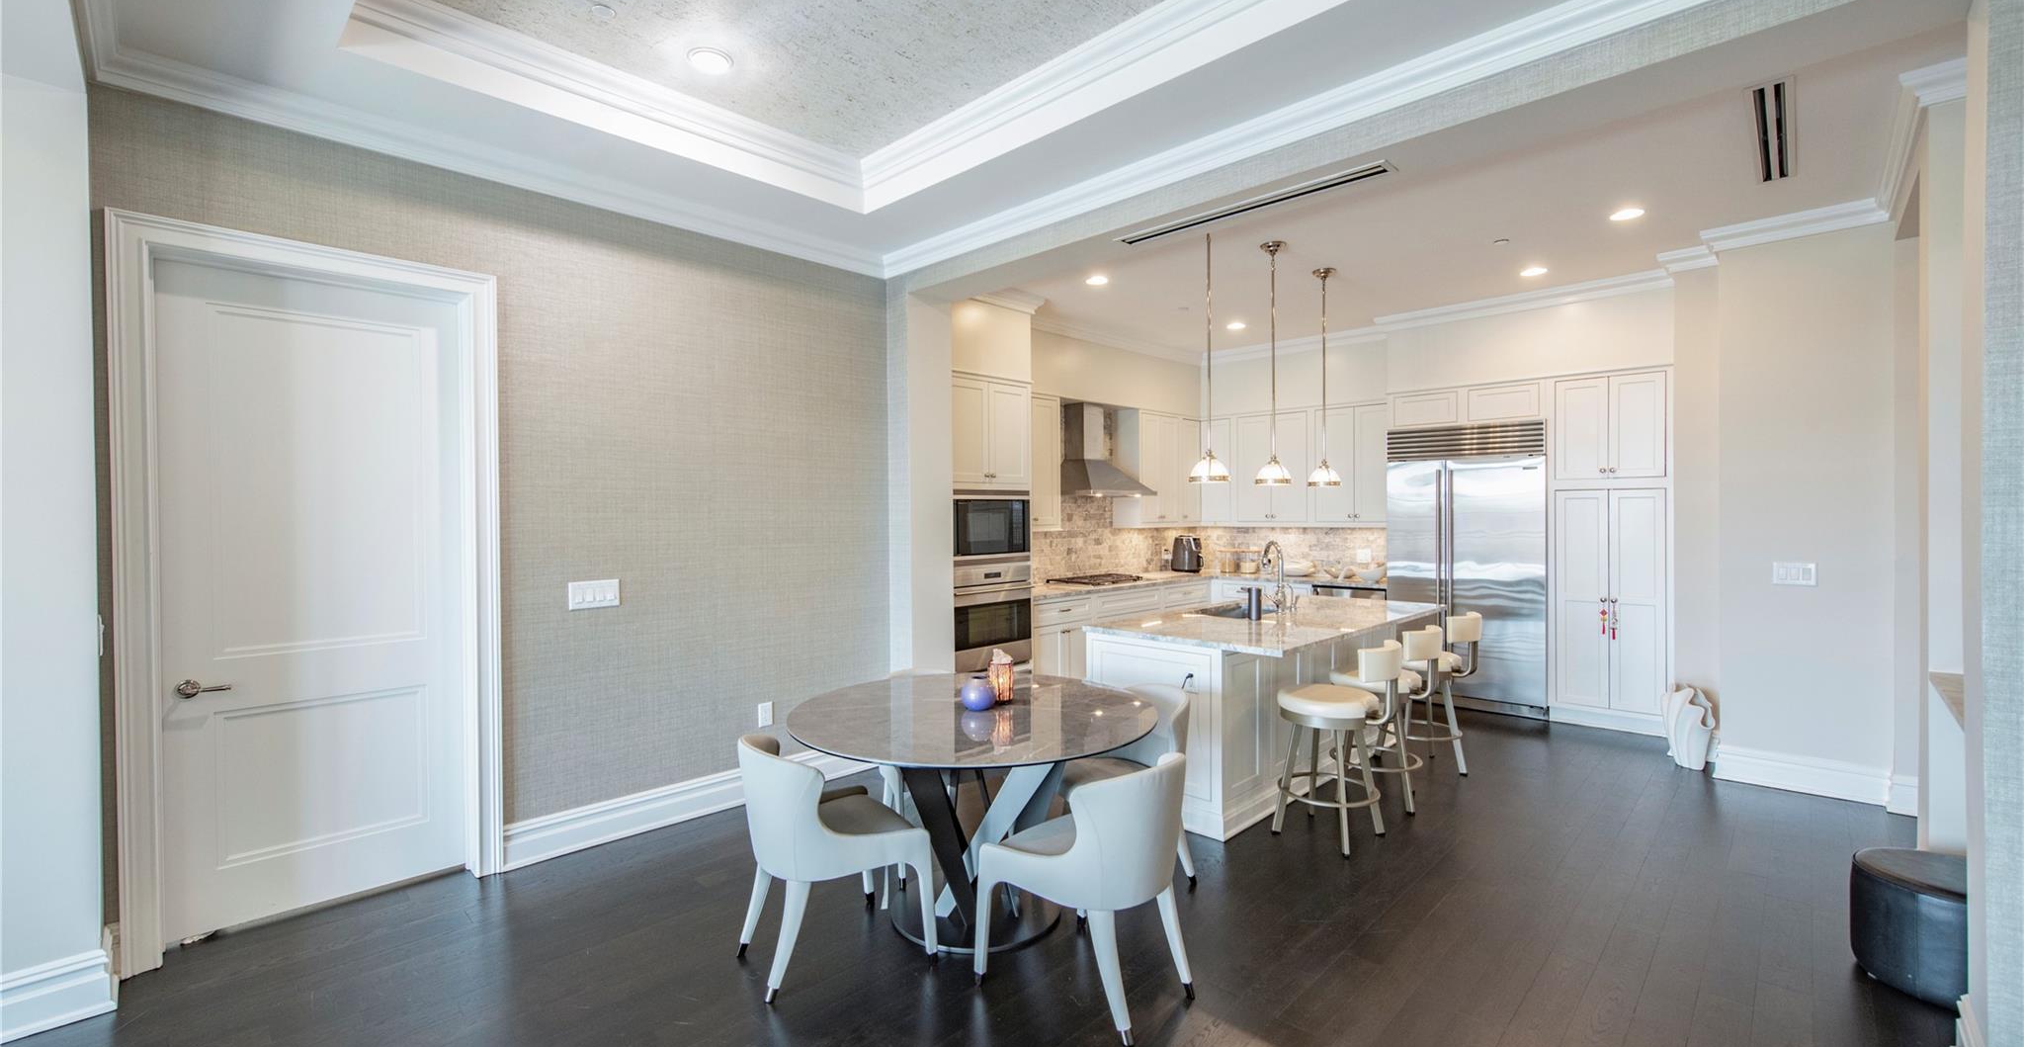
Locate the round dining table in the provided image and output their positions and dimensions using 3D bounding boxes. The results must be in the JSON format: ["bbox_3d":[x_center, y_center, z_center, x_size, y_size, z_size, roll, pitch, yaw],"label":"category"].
[{"bbox_3d":[-0.138,1.087,3.014,1.378,0.760,1.378,0,1,0],"label":"round dining table"}]

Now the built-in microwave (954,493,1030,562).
[{"bbox_3d":[-0.303,0.025,5.606,0.480,0.450,0.755,0,1,44],"label":"built-in microwave"}]

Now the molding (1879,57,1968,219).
[{"bbox_3d":[3.804,-1.559,3.331,0.160,0.110,1.660,1,1,44],"label":"molding"}]

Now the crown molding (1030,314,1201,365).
[{"bbox_3d":[0.971,-1.585,6.882,0.085,0.105,2.720,0,1,44],"label":"crown molding"}]

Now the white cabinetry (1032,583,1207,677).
[{"bbox_3d":[0.845,0.964,6.830,0.630,0.860,2.500,1,1,44],"label":"white cabinetry"}]

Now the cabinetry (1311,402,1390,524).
[{"bbox_3d":[3.098,-0.518,6.995,0.750,1.030,0.330,1,1,44],"label":"cabinetry"}]

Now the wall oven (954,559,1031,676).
[{"bbox_3d":[-0.317,0.640,5.618,0.610,0.725,0.760,0,1,44],"label":"wall oven"}]

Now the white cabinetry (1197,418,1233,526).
[{"bbox_3d":[2.145,-0.507,7.919,0.360,1.040,0.350,0,1,44],"label":"white cabinetry"}]

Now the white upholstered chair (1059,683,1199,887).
[{"bbox_3d":[0.466,1.067,3.253,0.590,0.787,0.560,-1,1,-14],"label":"white upholstered chair"}]

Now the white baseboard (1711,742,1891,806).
[{"bbox_3d":[4.170,1.337,4.185,0.650,0.180,0.020,0,1,44],"label":"white baseboard"}]

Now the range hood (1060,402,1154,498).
[{"bbox_3d":[0.738,-0.623,6.785,0.610,0.800,0.920,0,1,44],"label":"range hood"}]

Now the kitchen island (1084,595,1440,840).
[{"bbox_3d":[1.513,0.979,4.473,1.120,0.915,2.200,0,1,44],"label":"kitchen island"}]

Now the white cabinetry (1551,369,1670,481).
[{"bbox_3d":[4.255,-0.657,5.563,0.610,0.710,0.600,1,1,44],"label":"white cabinetry"}]

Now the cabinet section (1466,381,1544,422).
[{"bbox_3d":[3.807,-0.890,5.992,0.492,0.257,0.560,0,1,43],"label":"cabinet section"}]

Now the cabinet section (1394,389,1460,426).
[{"bbox_3d":[3.425,-0.894,6.353,0.486,0.253,0.560,0,1,43],"label":"cabinet section"}]

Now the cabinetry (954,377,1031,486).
[{"bbox_3d":[-0.364,-0.630,5.652,0.600,0.760,0.830,0,1,44],"label":"cabinetry"}]

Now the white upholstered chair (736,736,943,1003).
[{"bbox_3d":[-0.618,1.089,2.687,0.570,0.760,0.560,-1,1,-35],"label":"white upholstered chair"}]

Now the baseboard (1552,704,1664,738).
[{"bbox_3d":[4.085,1.343,5.398,0.650,0.134,0.020,0,1,44],"label":"baseboard"}]

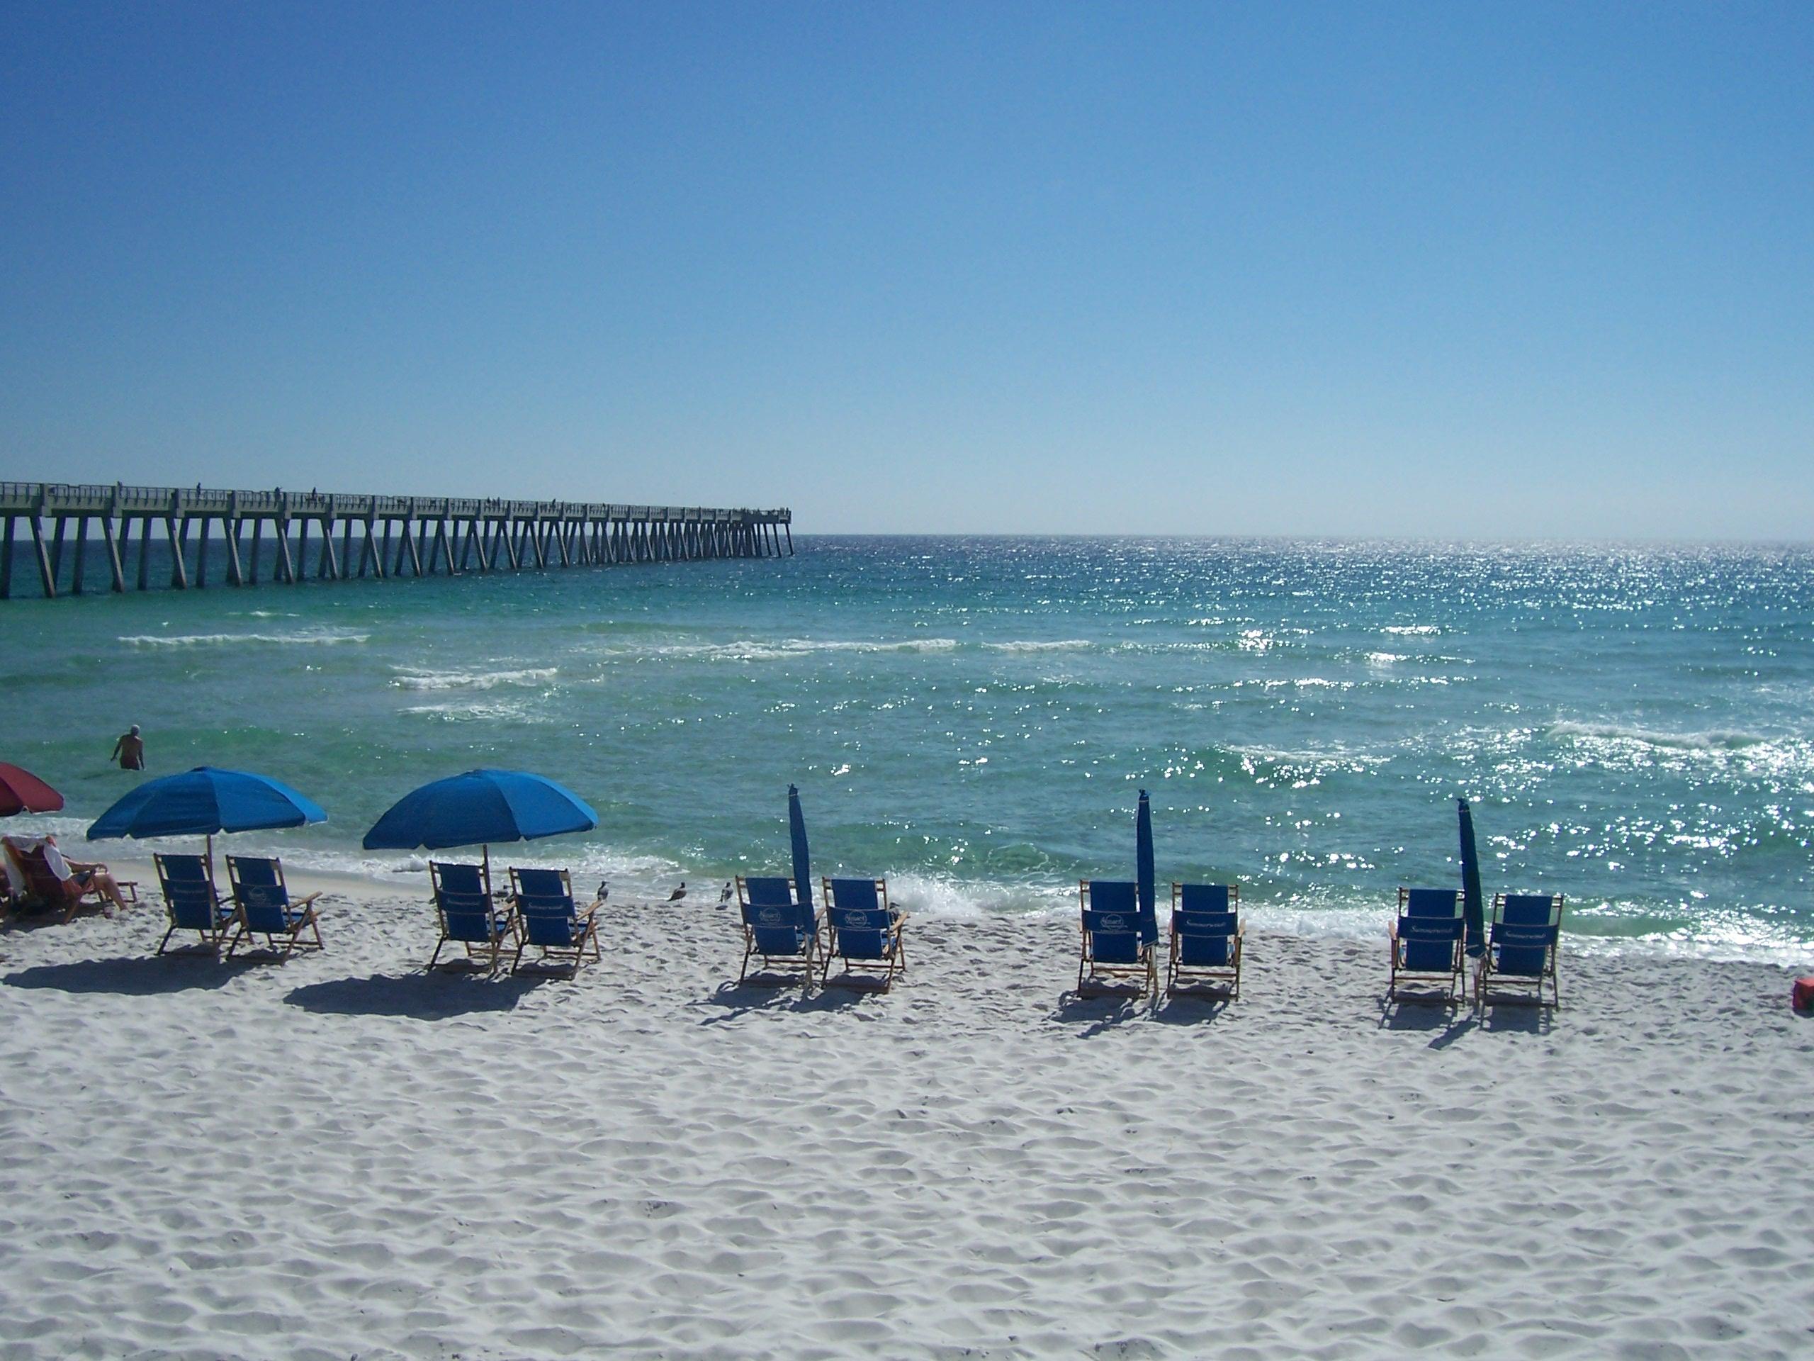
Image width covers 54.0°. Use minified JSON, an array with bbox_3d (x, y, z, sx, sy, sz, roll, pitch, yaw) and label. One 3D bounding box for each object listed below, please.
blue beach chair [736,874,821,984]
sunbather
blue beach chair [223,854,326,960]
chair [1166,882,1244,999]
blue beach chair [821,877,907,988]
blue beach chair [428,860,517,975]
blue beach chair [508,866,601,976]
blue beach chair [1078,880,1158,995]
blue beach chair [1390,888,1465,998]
[{"bbox_3d":[-1.109,2.173,15.933,0.635,0.985,0.740,1,5,14],"label":"blue beach chair"},{"bbox_3d":[-8.805,2.027,18.731,0.620,0.880,1.120,1,5,17],"label":"sunbather"},{"bbox_3d":[-5.950,2.103,16.783,0.635,0.985,0.740,1,5,13],"label":"blue beach chair"},{"bbox_3d":[2.594,2.199,15.410,0.635,0.985,0.740,1,5,13],"label":"chair"},{"bbox_3d":[-0.363,2.175,15.722,0.635,0.985,0.740,1,5,14],"label":"blue beach chair"},{"bbox_3d":[-3.951,2.125,16.373,0.635,0.985,0.740,1,5,13],"label":"blue beach chair"},{"bbox_3d":[-3.191,2.141,16.230,0.635,0.985,0.740,1,5,13],"label":"blue beach chair"},{"bbox_3d":[1.840,2.194,15.551,0.635,0.985,0.740,1,5,13],"label":"blue beach chair"},{"bbox_3d":[4.515,2.236,15.422,0.635,0.985,0.740,1,5,13],"label":"blue beach chair"}]

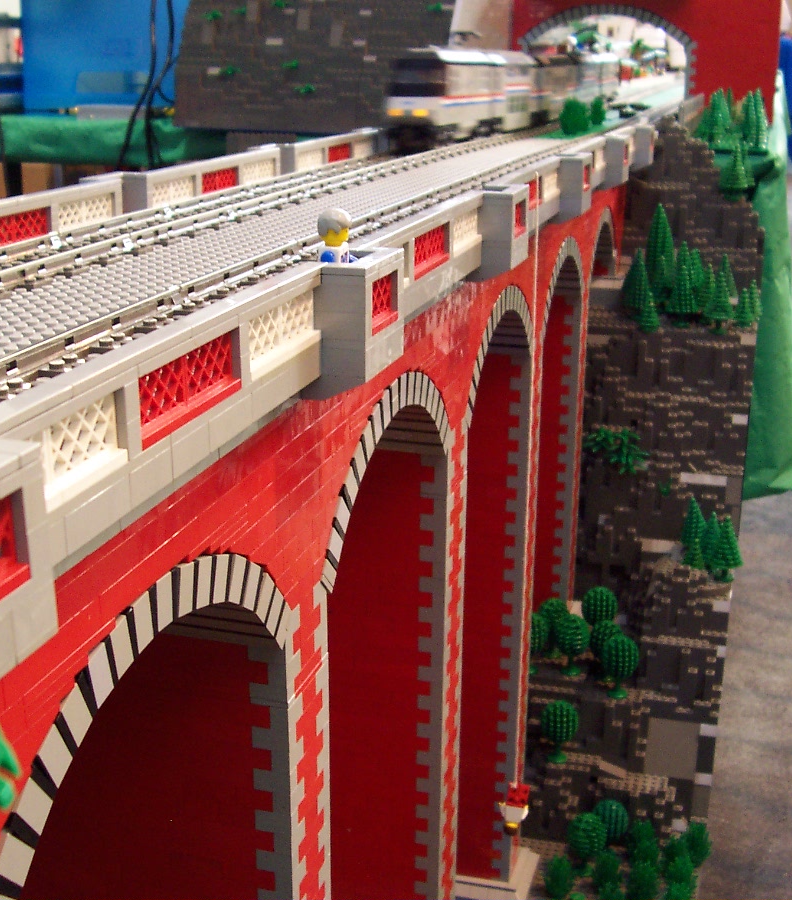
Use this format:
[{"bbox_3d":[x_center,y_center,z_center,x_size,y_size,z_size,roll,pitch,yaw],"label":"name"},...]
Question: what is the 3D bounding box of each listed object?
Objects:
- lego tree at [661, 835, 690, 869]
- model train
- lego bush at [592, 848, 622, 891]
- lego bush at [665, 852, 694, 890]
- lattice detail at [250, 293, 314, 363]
[{"bbox_3d":[0.230,0.334,1.055,0.026,0.040,0.026,5,18,15],"label":"lego tree"},{"bbox_3d":[0.208,-0.515,1.801,0.052,0.093,1.408,5,18,15],"label":"model train"},{"bbox_3d":[0.180,0.359,1.090,0.025,0.038,0.025,0,17,0],"label":"lego bush"},{"bbox_3d":[0.250,0.372,1.130,0.025,0.040,0.025,5,18,15],"label":"lego bush"},{"bbox_3d":[-0.038,-0.039,0.410,0.009,0.019,0.064,5,18,15],"label":"lattice detail"}]

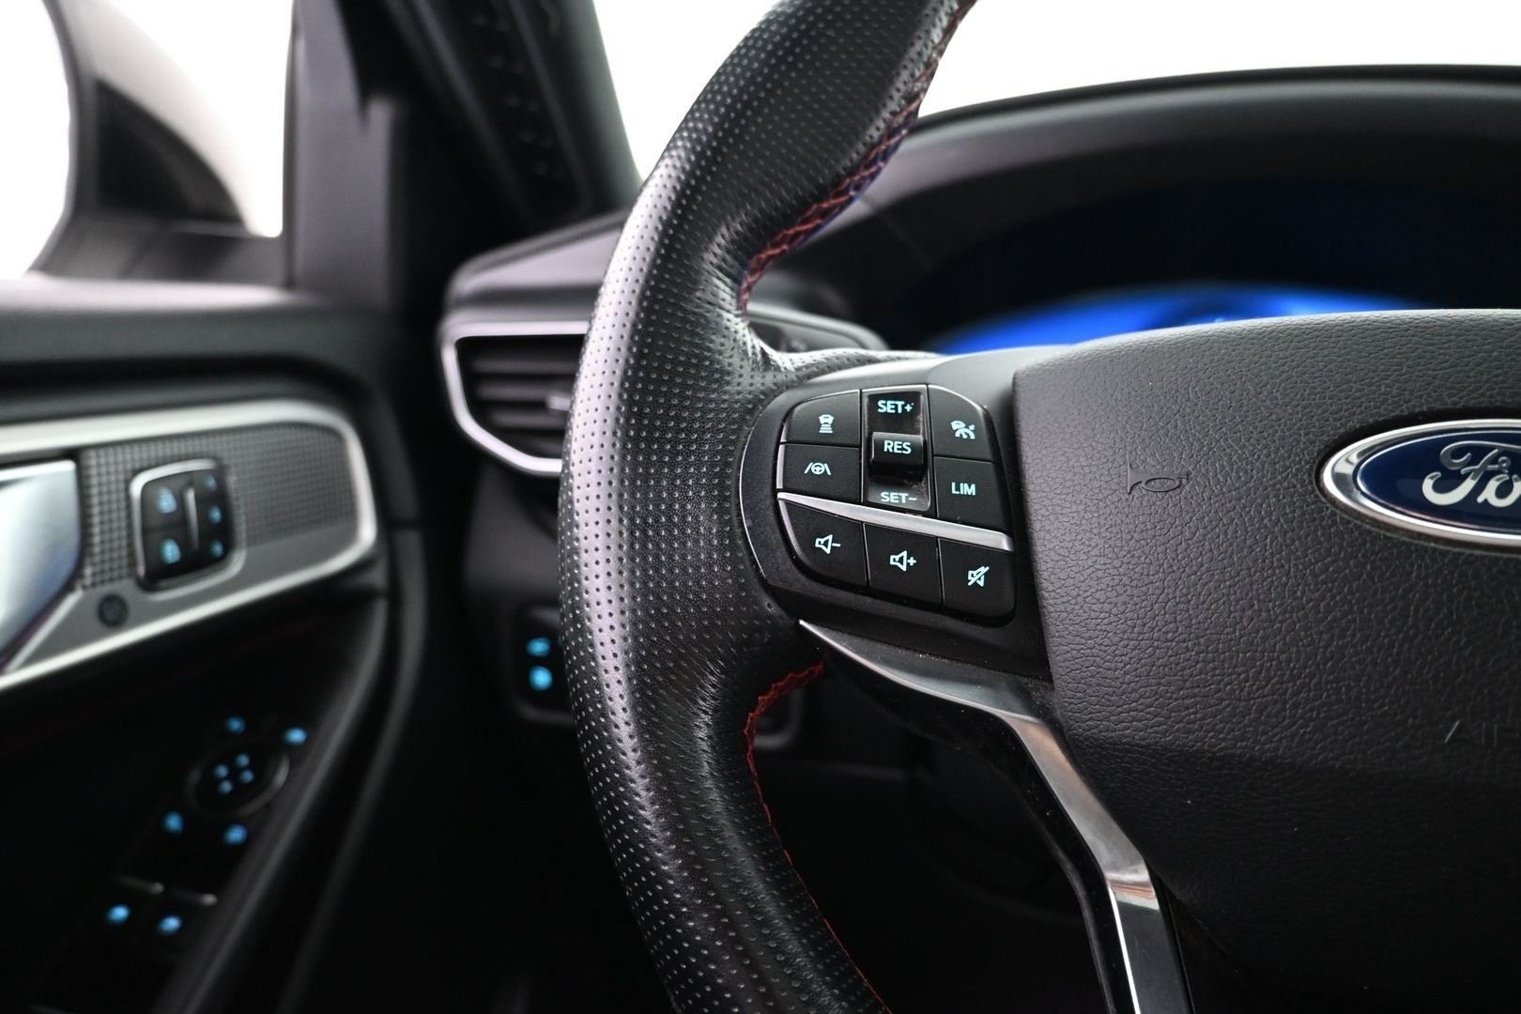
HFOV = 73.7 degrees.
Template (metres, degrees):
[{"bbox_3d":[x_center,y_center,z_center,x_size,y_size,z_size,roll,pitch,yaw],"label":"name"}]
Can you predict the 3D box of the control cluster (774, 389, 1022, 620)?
[{"bbox_3d":[0.028,-0.001,0.220,0.049,0.048,0.014,2,-18,-3],"label":"control cluster"}]

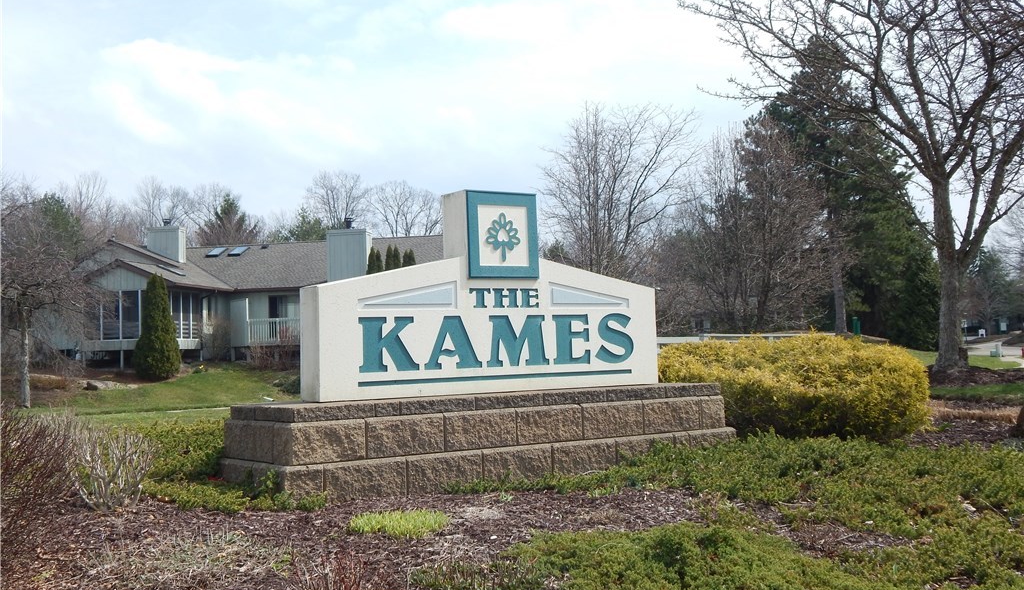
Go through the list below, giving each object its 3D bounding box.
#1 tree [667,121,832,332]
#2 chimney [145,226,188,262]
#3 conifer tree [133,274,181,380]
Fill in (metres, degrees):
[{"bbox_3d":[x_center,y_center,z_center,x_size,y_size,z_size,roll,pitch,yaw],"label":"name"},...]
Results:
[{"bbox_3d":[10.395,-2.954,49.200,7.000,9.300,6.600,-2,-3,8],"label":"tree"},{"bbox_3d":[-16.716,-2.412,54.455,1.662,1.799,0.722,-2,-3,8],"label":"chimney"},{"bbox_3d":[-13.734,1.257,43.463,1.700,3.900,1.700,-2,-3,8],"label":"conifer tree"}]

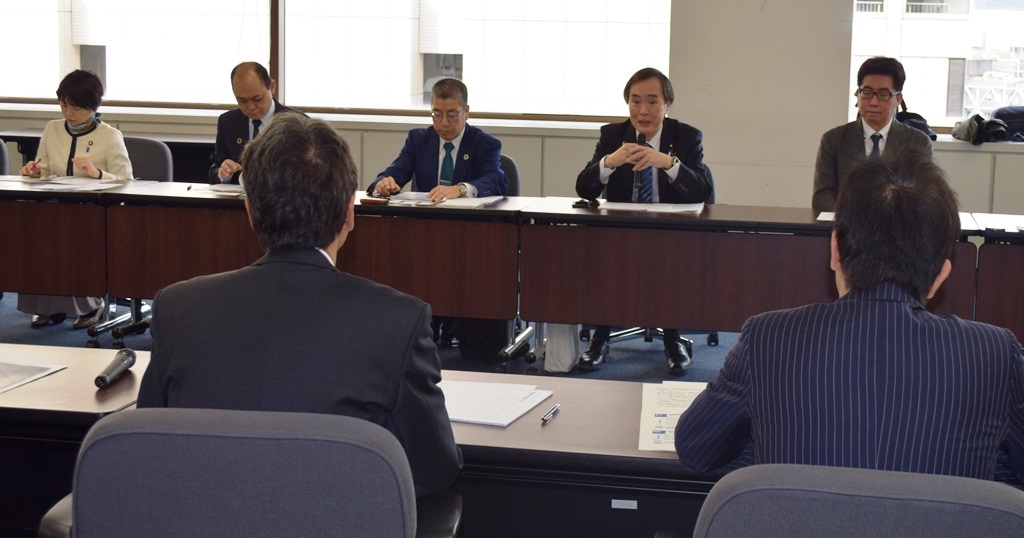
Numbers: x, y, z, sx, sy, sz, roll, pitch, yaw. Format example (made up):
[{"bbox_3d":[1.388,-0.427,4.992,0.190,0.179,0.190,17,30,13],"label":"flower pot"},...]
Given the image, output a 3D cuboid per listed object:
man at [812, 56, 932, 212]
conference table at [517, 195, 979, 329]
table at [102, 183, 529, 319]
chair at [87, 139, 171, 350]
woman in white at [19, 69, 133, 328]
[{"bbox_3d":[1.560,-0.244,6.319,0.530,1.340,0.760,3,9,12],"label":"man"},{"bbox_3d":[0.963,0.113,6.028,1.800,0.700,0.600,3,9,12],"label":"conference table"},{"bbox_3d":[-0.804,0.025,6.409,1.800,0.700,0.600,3,9,12],"label":"table"},{"bbox_3d":[-2.033,-0.212,7.238,0.620,0.880,0.630,3,9,12],"label":"chair"},{"bbox_3d":[-2.077,-0.360,7.092,0.540,1.215,0.700,3,9,12],"label":"woman in white"}]

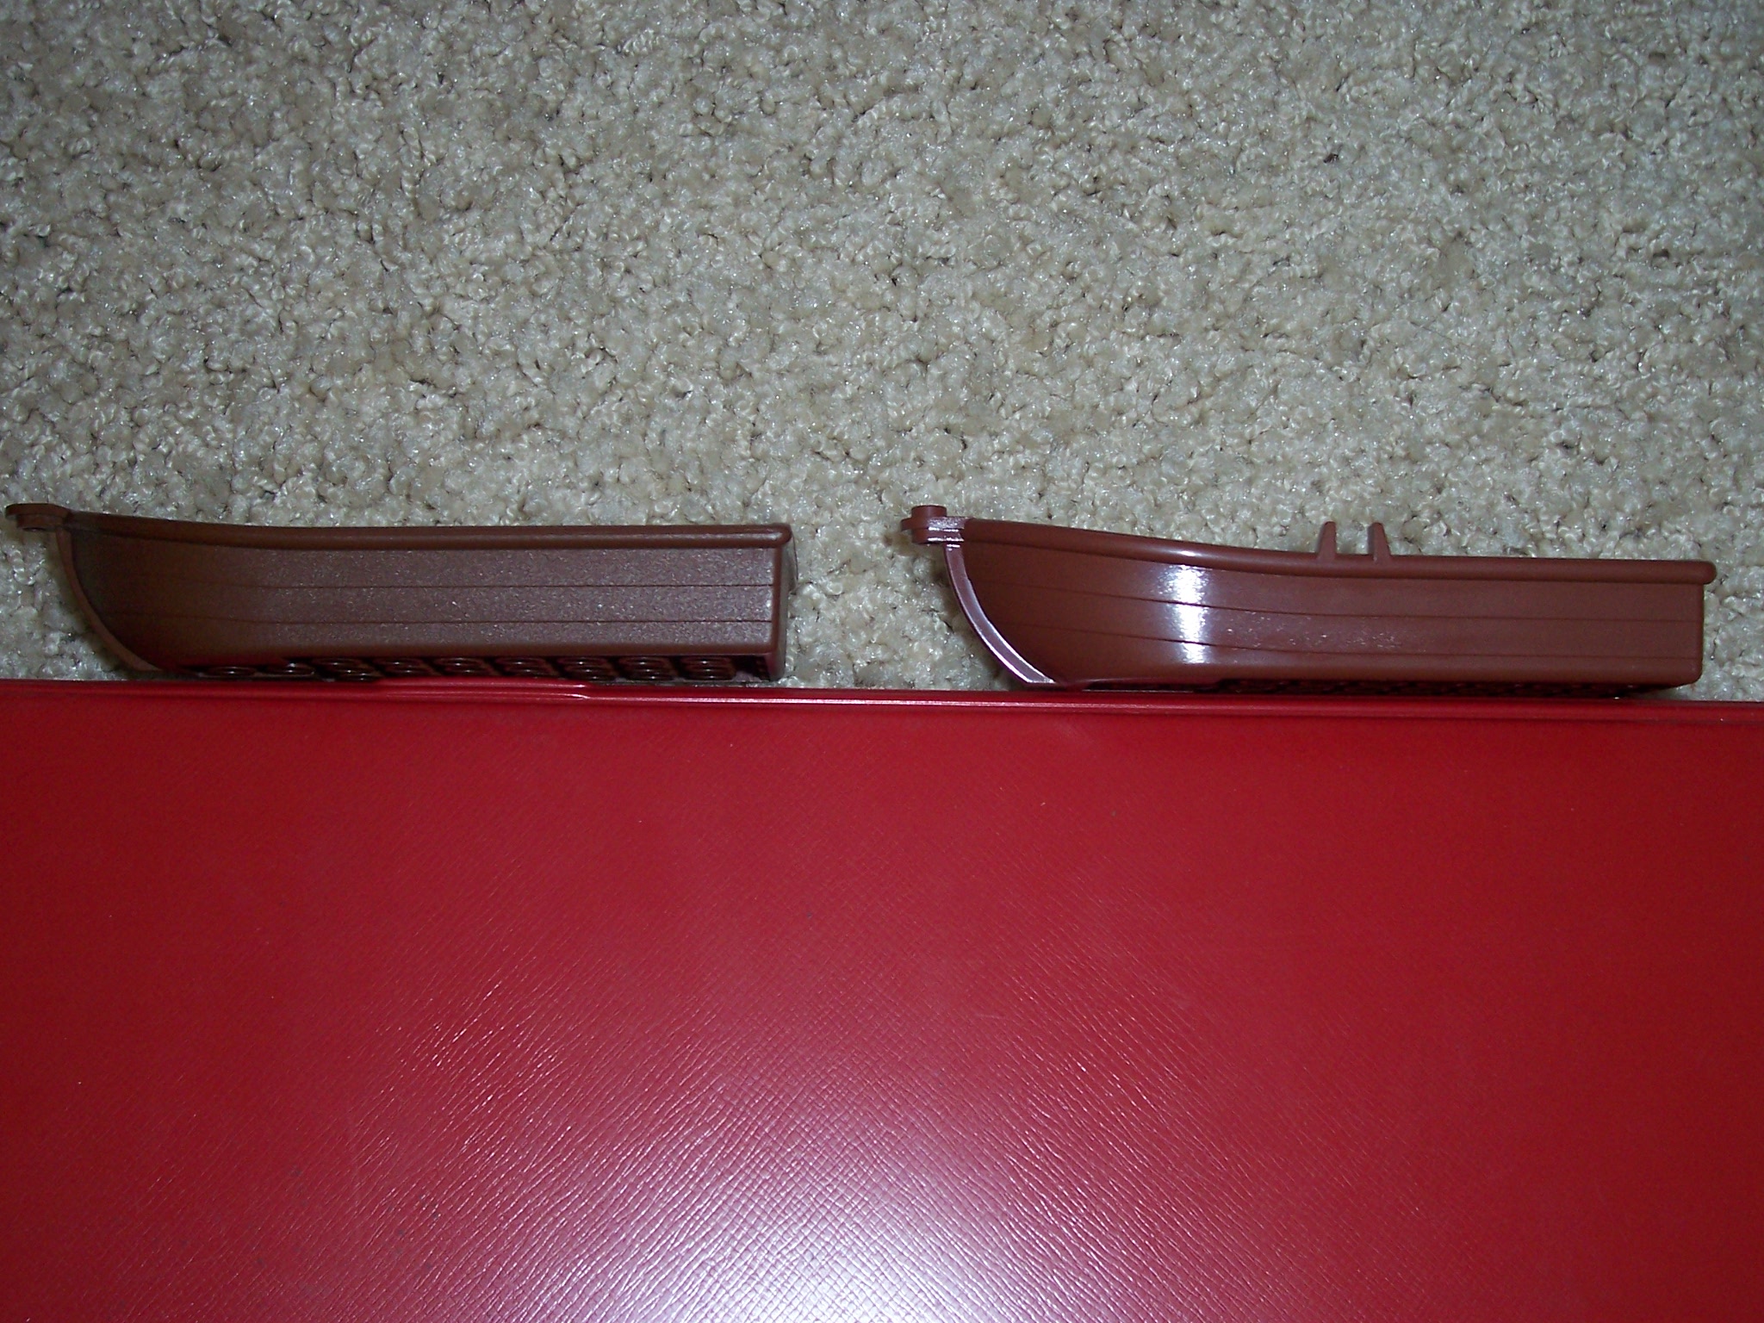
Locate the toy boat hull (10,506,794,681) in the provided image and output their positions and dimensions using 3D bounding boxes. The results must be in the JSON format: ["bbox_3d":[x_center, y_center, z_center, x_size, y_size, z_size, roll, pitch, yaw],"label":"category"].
[{"bbox_3d":[-0.065,-0.010,0.289,0.107,0.040,0.023,0,83,-1],"label":"toy boat hull"}]

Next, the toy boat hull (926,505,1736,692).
[{"bbox_3d":[0.056,-0.009,0.300,0.107,0.040,0.025,1,85,-1],"label":"toy boat hull"}]

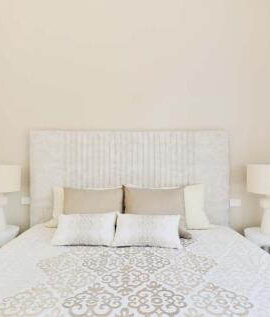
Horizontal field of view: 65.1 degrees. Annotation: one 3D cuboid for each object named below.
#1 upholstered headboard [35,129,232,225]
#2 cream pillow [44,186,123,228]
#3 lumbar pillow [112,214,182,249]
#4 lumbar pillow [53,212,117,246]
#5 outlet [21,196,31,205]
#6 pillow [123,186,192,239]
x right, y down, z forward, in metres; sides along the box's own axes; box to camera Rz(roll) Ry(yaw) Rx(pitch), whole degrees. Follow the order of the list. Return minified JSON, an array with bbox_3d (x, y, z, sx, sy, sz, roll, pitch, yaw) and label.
[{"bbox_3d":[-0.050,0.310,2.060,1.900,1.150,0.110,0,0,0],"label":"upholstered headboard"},{"bbox_3d":[-0.460,0.450,1.900,0.640,0.420,0.150,0,-18,0],"label":"cream pillow"},{"bbox_3d":[0.107,0.540,1.655,0.480,0.270,0.120,0,-38,0],"label":"lumbar pillow"},{"bbox_3d":[-0.378,0.540,1.670,0.480,0.270,0.120,0,-38,0],"label":"lumbar pillow"},{"bbox_3d":[-1.085,0.426,2.120,0.100,0.075,0.015,0,0,0],"label":"outlet"},{"bbox_3d":[0.170,0.450,1.800,0.550,0.430,0.150,0,-22,0],"label":"pillow"}]

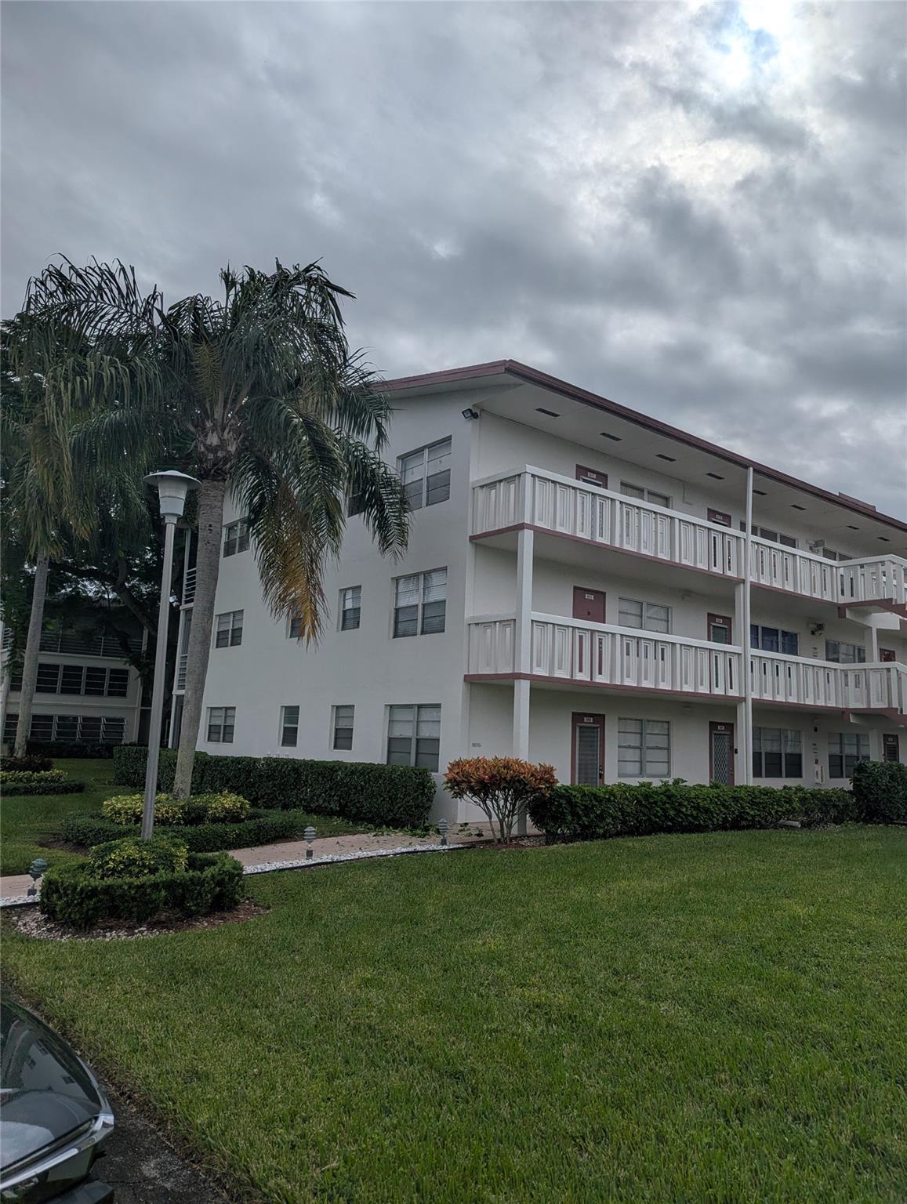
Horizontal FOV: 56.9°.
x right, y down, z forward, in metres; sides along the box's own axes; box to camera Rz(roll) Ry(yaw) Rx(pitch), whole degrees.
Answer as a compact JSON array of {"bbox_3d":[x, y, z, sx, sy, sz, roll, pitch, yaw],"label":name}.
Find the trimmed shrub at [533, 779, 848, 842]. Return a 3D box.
[{"bbox_3d":[5.141,4.030,16.570,10.100,0.900,0.750,9,-11,-38],"label":"trimmed shrub"}]

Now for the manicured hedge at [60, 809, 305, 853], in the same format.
[{"bbox_3d":[-3.890,3.214,12.121,3.300,0.360,3.200,5,-9,-16],"label":"manicured hedge"}]

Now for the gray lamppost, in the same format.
[{"bbox_3d":[-2.803,0.705,7.942,0.570,4.100,0.570,4,-9,-19],"label":"gray lamppost"}]

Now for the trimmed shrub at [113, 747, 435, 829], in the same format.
[{"bbox_3d":[-4.631,3.899,18.691,11.376,1.000,0.850,-6,-12,43],"label":"trimmed shrub"}]

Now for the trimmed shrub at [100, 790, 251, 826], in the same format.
[{"bbox_3d":[-4.008,3.063,12.159,2.100,0.660,2.000,5,-9,-17],"label":"trimmed shrub"}]

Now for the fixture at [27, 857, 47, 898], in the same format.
[{"bbox_3d":[-3.830,2.517,7.707,0.170,0.360,0.170,7,-10,-25],"label":"fixture"}]

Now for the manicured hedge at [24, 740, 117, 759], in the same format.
[{"bbox_3d":[-18.706,7.260,41.291,4.826,0.900,0.900,8,-11,-34],"label":"manicured hedge"}]

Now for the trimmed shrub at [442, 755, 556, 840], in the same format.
[{"bbox_3d":[0.800,3.072,13.036,1.780,1.320,1.600,2,-9,4],"label":"trimmed shrub"}]

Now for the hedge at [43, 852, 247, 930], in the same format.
[{"bbox_3d":[-2.816,2.535,7.674,1.760,0.420,1.700,5,-9,-18],"label":"hedge"}]

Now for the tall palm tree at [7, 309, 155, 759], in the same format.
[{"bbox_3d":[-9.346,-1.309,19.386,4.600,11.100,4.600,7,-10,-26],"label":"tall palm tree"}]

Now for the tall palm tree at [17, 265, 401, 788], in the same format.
[{"bbox_3d":[-3.749,-0.945,12.821,6.200,8.800,6.000,5,-9,-17],"label":"tall palm tree"}]

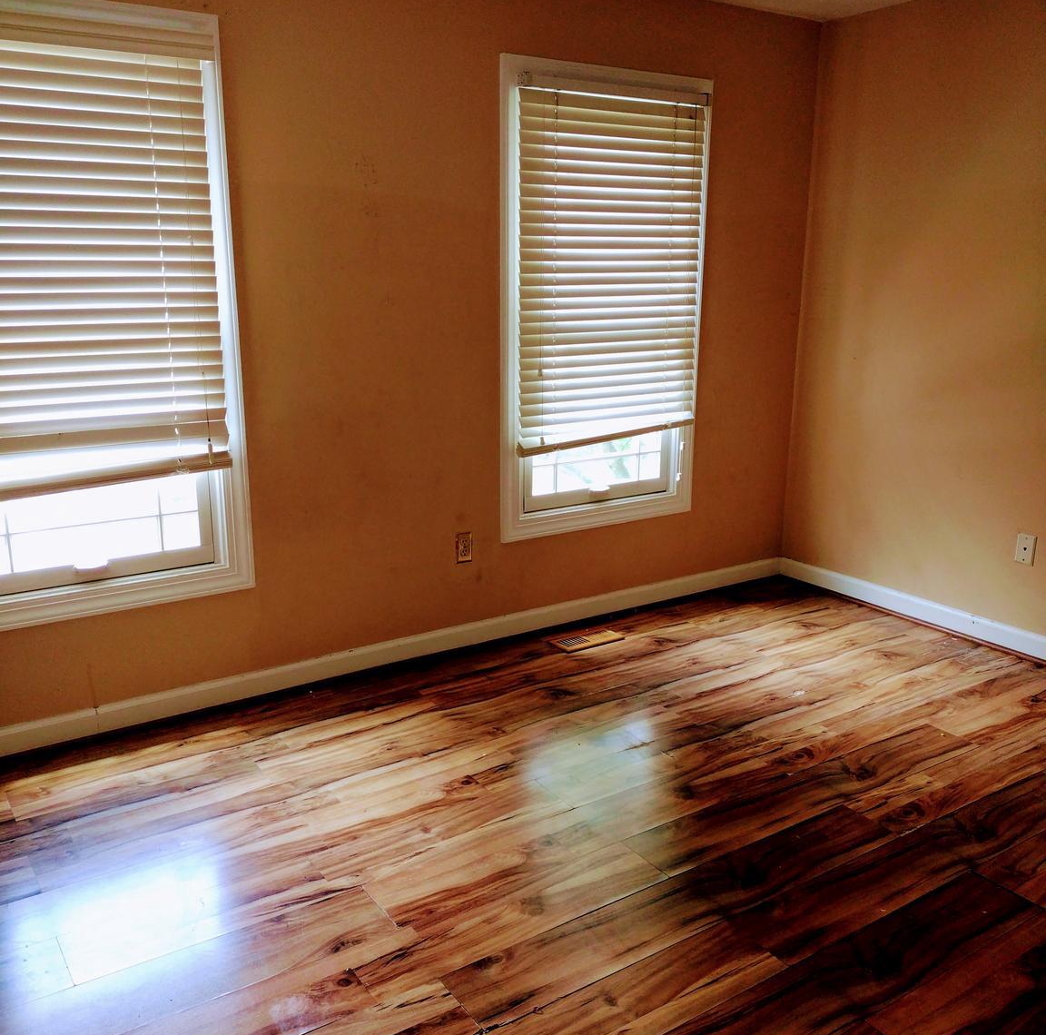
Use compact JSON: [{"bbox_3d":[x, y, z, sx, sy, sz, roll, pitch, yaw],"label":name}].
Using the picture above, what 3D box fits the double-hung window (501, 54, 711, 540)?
[{"bbox_3d":[0.311,-0.818,4.235,0.989,1.733,0.110,-9,16,-34],"label":"double-hung window"}]

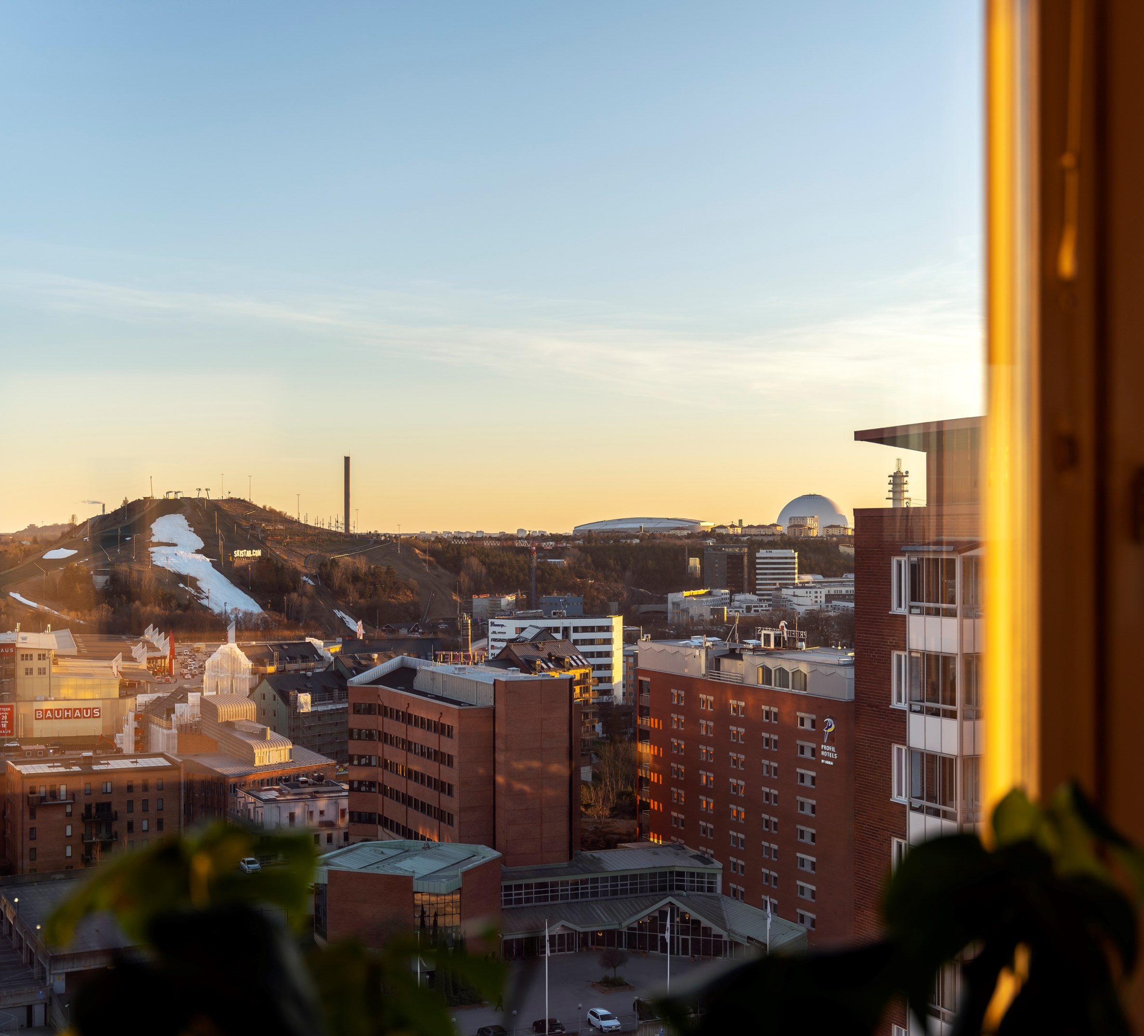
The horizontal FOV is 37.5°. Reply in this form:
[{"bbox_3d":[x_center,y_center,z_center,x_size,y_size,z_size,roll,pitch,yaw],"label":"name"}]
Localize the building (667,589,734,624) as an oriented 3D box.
[{"bbox_3d":[86.000,59.822,1135.000,32.000,20.700,32.000,0,0,27],"label":"building"}]

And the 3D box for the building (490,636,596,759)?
[{"bbox_3d":[-6.600,40.936,373.000,19.800,26.500,14.000,0,0,-43],"label":"building"}]

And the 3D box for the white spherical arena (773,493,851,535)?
[{"bbox_3d":[362.950,7.180,2540.190,110.000,84.000,110.000,0,0,0],"label":"white spherical arena"}]

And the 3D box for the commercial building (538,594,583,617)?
[{"bbox_3d":[-5.300,52.842,860.000,22.000,26.700,18.000,0,0,0],"label":"commercial building"}]

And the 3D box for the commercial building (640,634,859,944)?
[{"bbox_3d":[24.570,31.270,195.990,14.000,32.000,47.500,0,-1,-24],"label":"commercial building"}]

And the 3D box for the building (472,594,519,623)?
[{"bbox_3d":[-36.660,45.700,799.590,20.000,19.000,17.000,0,-1,-10],"label":"building"}]

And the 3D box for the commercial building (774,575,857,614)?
[{"bbox_3d":[160.910,48.760,1084.560,60.000,24.000,35.000,0,-1,-18],"label":"commercial building"}]

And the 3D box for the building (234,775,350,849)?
[{"bbox_3d":[-39.280,43.360,244.980,15.500,8.900,13.500,0,-1,-24],"label":"building"}]

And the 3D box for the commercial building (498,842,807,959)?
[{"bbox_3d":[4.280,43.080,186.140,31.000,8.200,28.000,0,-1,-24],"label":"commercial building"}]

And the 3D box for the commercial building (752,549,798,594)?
[{"bbox_3d":[139.840,41.130,1147.630,25.500,38.500,16.000,0,-1,13],"label":"commercial building"}]

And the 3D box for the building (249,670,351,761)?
[{"bbox_3d":[-48.800,37.853,306.000,11.000,18.700,22.000,0,0,30],"label":"building"}]

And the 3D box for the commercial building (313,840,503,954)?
[{"bbox_3d":[-17.300,41.185,178.500,17.600,10.800,17.600,0,0,22],"label":"commercial building"}]

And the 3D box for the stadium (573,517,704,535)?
[{"bbox_3d":[112.870,20.480,2719.820,208.000,42.000,170.000,0,-1,10],"label":"stadium"}]

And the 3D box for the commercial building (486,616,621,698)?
[{"bbox_3d":[-4.590,38.860,468.140,35.000,24.700,14.000,0,-1,12],"label":"commercial building"}]

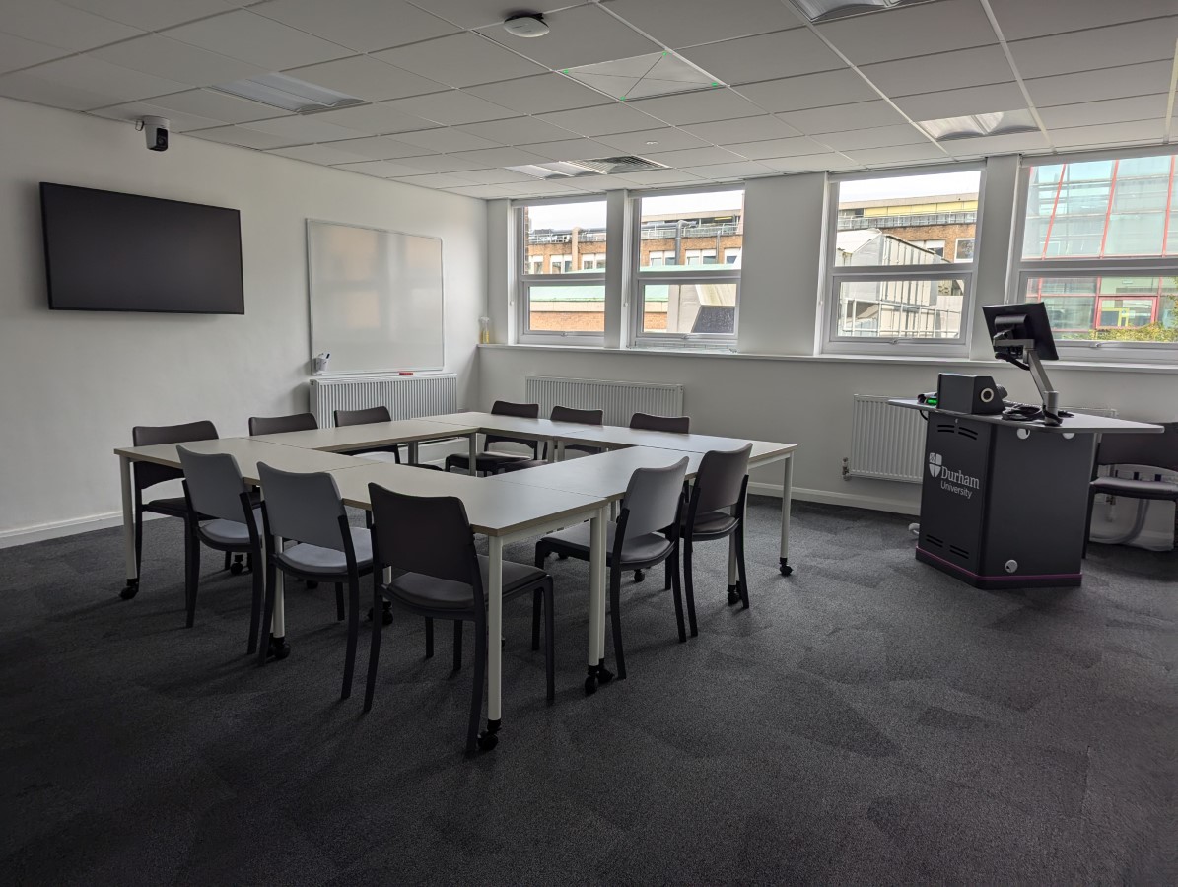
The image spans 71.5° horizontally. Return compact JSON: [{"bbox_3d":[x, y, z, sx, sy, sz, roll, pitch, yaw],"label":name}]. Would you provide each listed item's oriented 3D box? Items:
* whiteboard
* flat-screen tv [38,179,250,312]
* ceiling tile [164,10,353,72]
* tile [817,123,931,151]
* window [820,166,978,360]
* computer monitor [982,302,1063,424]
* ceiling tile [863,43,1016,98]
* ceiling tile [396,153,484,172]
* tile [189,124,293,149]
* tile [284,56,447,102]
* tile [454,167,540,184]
[{"bbox_3d":[-1.733,-1.194,6.849,0.040,1.185,1.490,7,10,32],"label":"whiteboard"},{"bbox_3d":[-2.785,-1.192,5.194,0.071,0.712,1.247,7,10,32],"label":"flat-screen tv"},{"bbox_3d":[-1.415,-1.747,3.540,0.600,0.030,0.600,6,10,32],"label":"ceiling tile"},{"bbox_3d":[1.740,-1.890,5.066,0.600,0.020,0.600,6,10,32],"label":"tile"},{"bbox_3d":[2.287,-1.309,6.087,1.071,1.318,0.091,7,10,32],"label":"window"},{"bbox_3d":[2.360,-0.458,4.587,0.260,0.651,0.540,0,8,-10],"label":"computer monitor"},{"bbox_3d":[1.587,-1.687,3.705,0.595,0.025,0.595,7,10,32],"label":"ceiling tile"},{"bbox_3d":[-1.106,-2.112,6.141,0.595,0.025,0.595,7,10,32],"label":"ceiling tile"},{"bbox_3d":[-2.240,-2.034,5.430,0.528,0.030,0.595,7,10,32],"label":"tile"},{"bbox_3d":[-1.084,-1.804,4.036,0.600,0.020,0.600,6,10,32],"label":"tile"},{"bbox_3d":[-0.790,-2.191,6.703,0.606,0.025,0.606,7,10,32],"label":"tile"}]

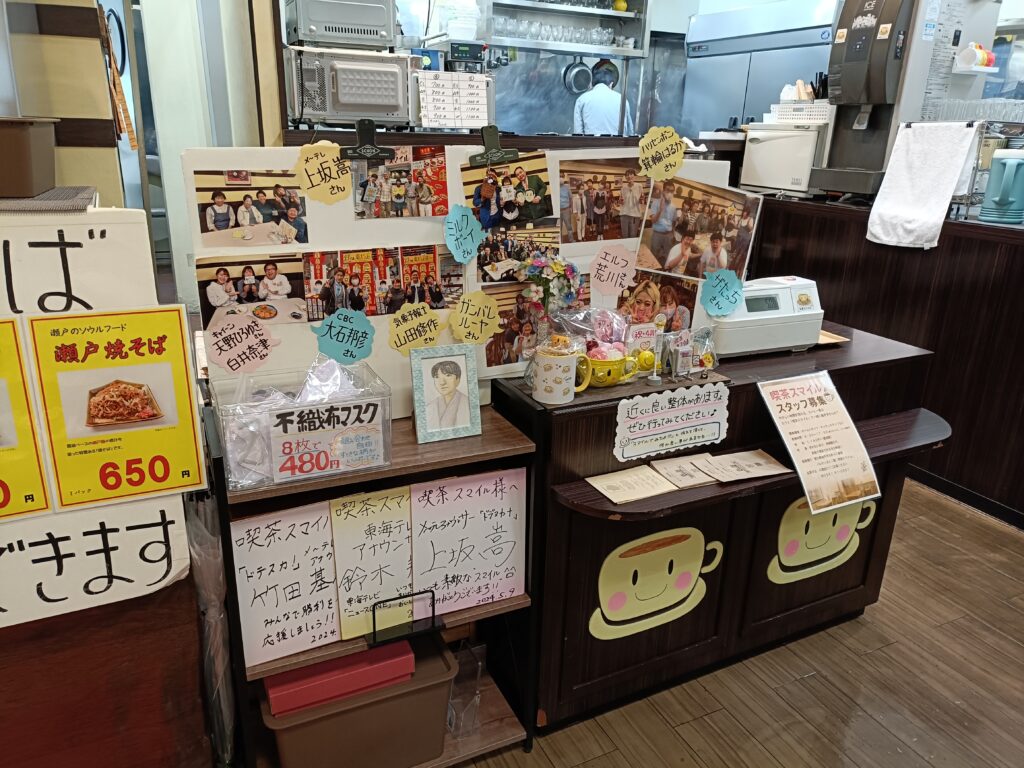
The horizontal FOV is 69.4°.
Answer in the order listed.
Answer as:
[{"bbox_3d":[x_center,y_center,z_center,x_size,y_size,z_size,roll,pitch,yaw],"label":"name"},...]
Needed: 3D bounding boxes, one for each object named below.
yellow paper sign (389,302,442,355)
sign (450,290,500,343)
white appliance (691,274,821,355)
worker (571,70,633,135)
[{"bbox_3d":[-0.194,-0.112,1.483,0.112,0.107,0.008,-7,17,-24],"label":"yellow paper sign"},{"bbox_3d":[-0.074,-0.137,1.538,0.115,0.108,0.010,-8,16,-25],"label":"sign"},{"bbox_3d":[0.576,-0.196,1.947,0.340,0.180,0.310,-7,19,-22],"label":"white appliance"},{"bbox_3d":[0.625,-1.487,5.618,0.460,1.680,0.340,1,19,0],"label":"worker"}]

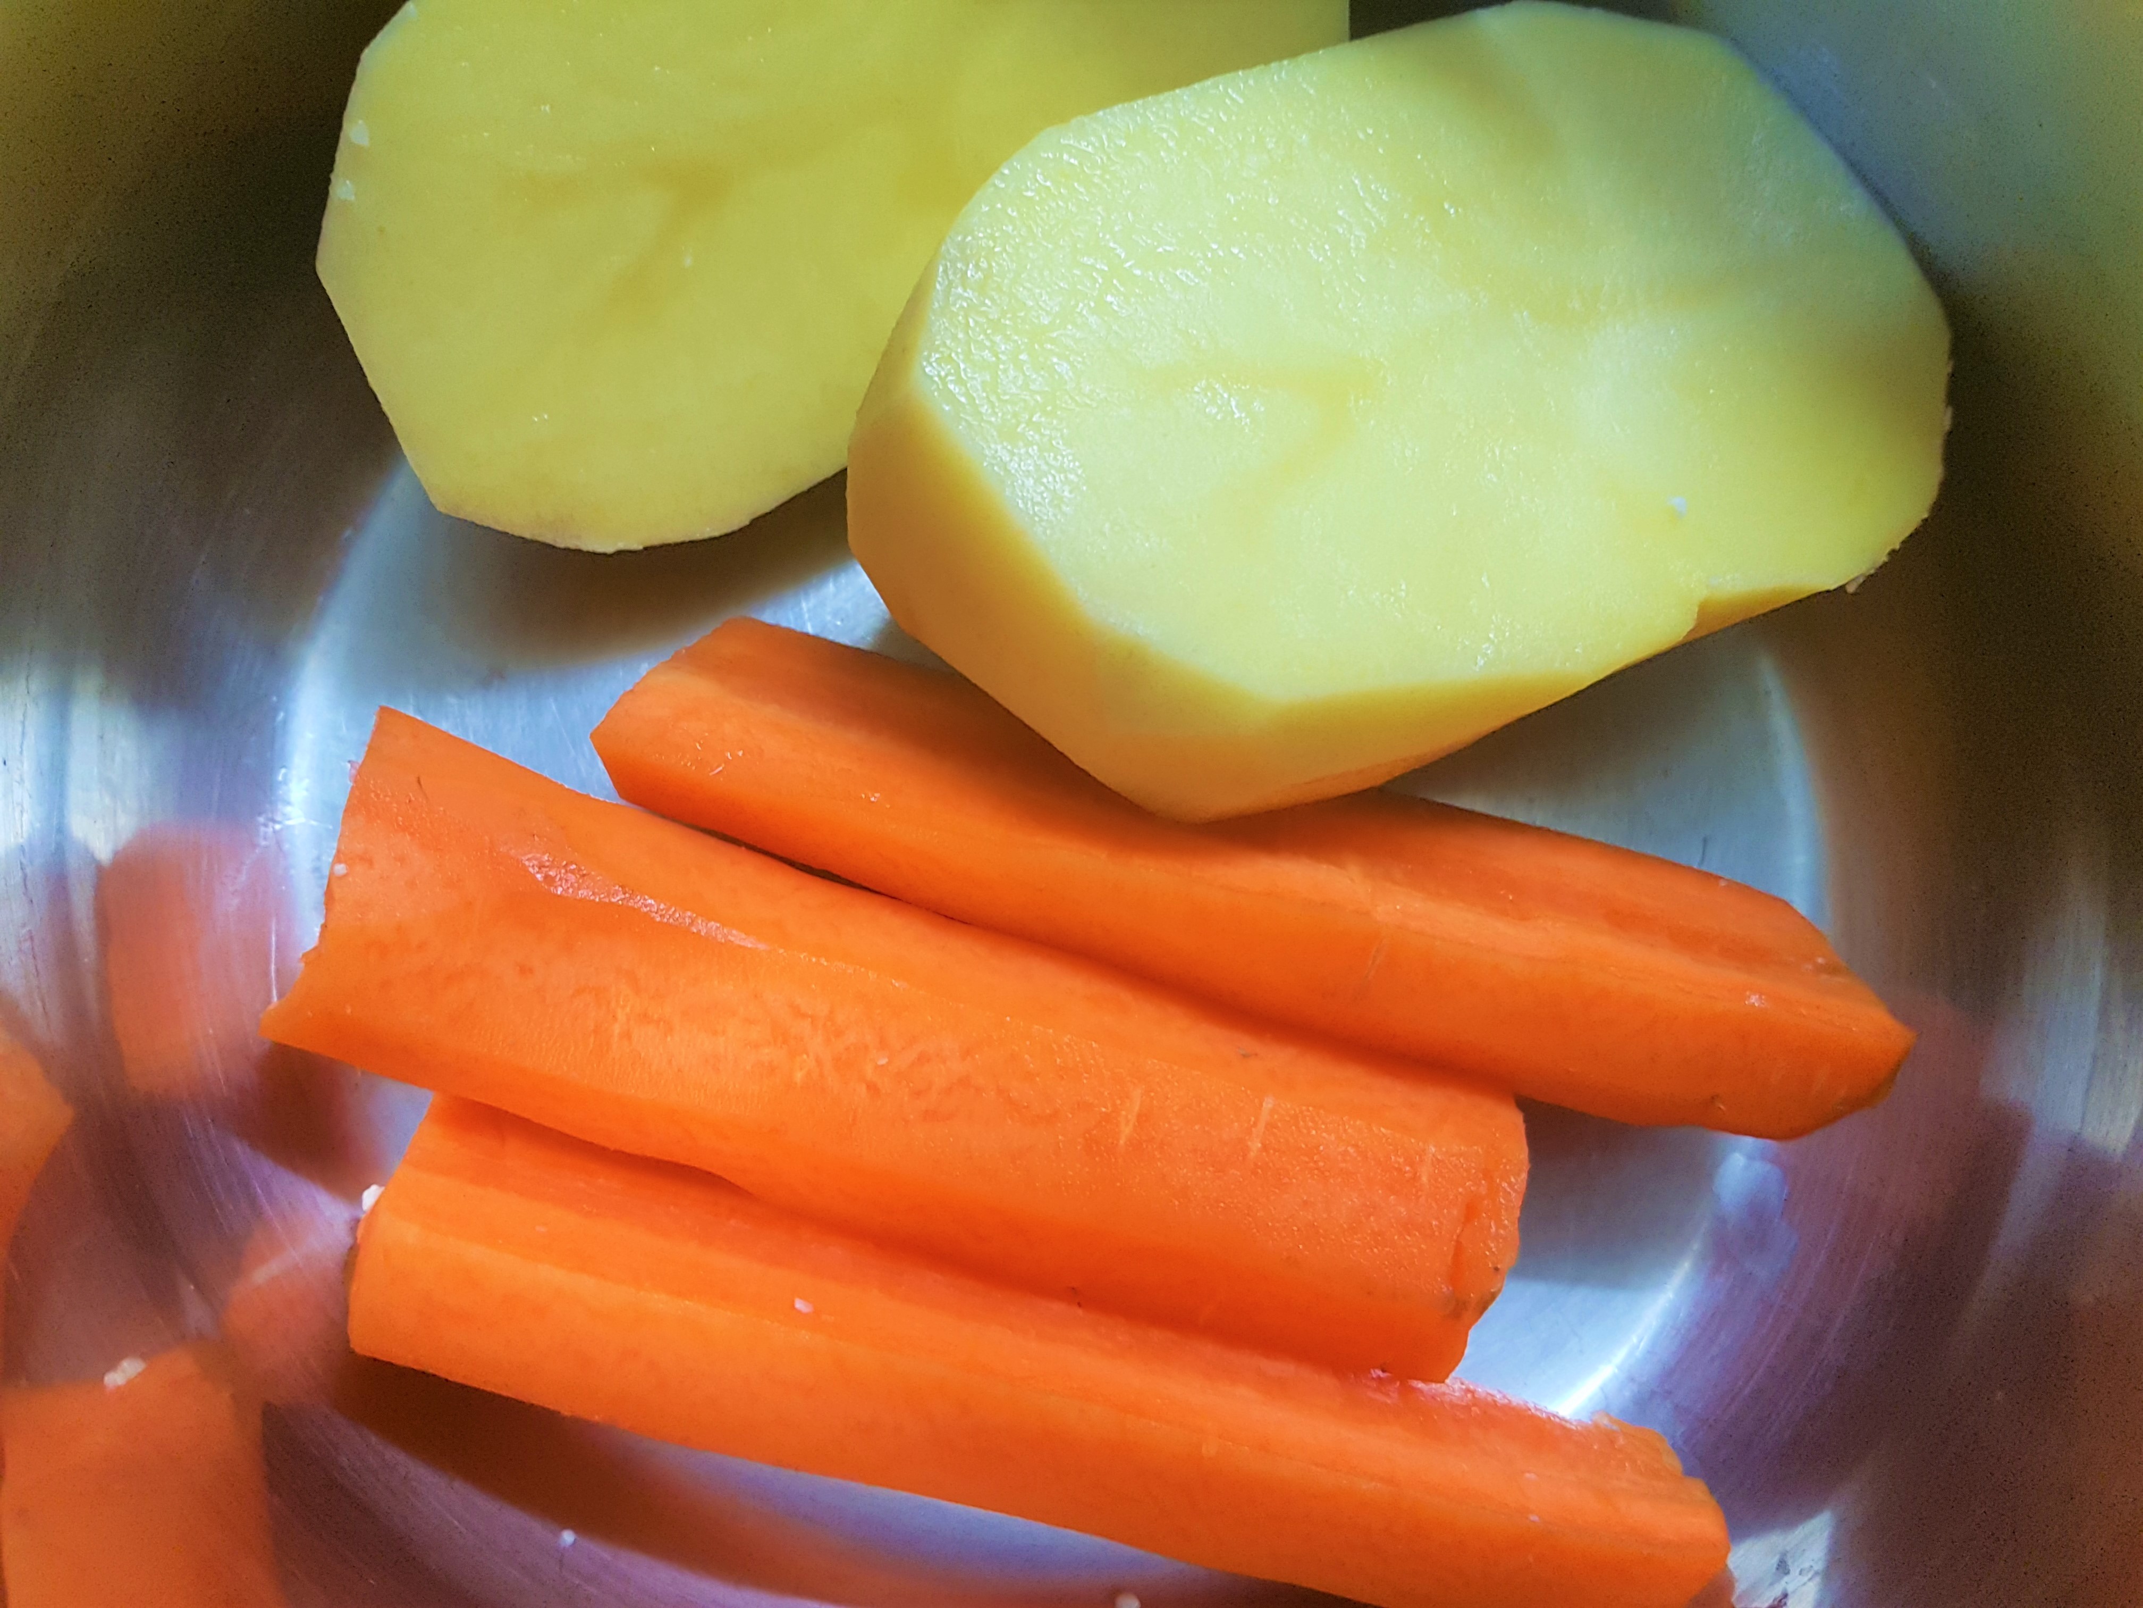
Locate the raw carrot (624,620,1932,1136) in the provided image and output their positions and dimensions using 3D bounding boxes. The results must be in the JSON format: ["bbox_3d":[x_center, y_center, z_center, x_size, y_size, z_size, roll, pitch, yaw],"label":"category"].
[{"bbox_3d":[0.017,0.008,0.169,0.128,0.020,0.021,15,68,5],"label":"raw carrot"}]

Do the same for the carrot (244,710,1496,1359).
[{"bbox_3d":[-0.015,0.026,0.155,0.113,0.024,0.028,17,68,5],"label":"carrot"}]

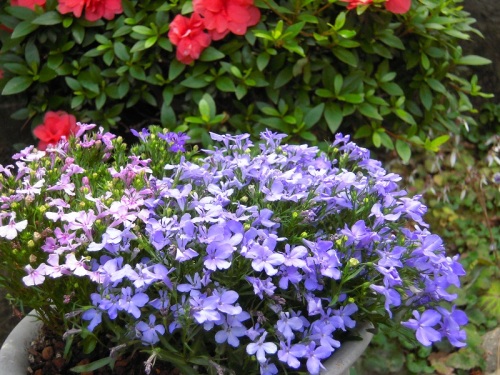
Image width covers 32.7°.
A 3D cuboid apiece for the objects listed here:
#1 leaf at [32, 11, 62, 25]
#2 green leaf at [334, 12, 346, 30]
[{"bbox_3d":[-0.230,-0.192,0.970,0.035,0.006,0.018,-17,52,-10],"label":"leaf"},{"bbox_3d":[0.104,-0.191,0.980,0.011,0.006,0.029,24,63,13],"label":"green leaf"}]

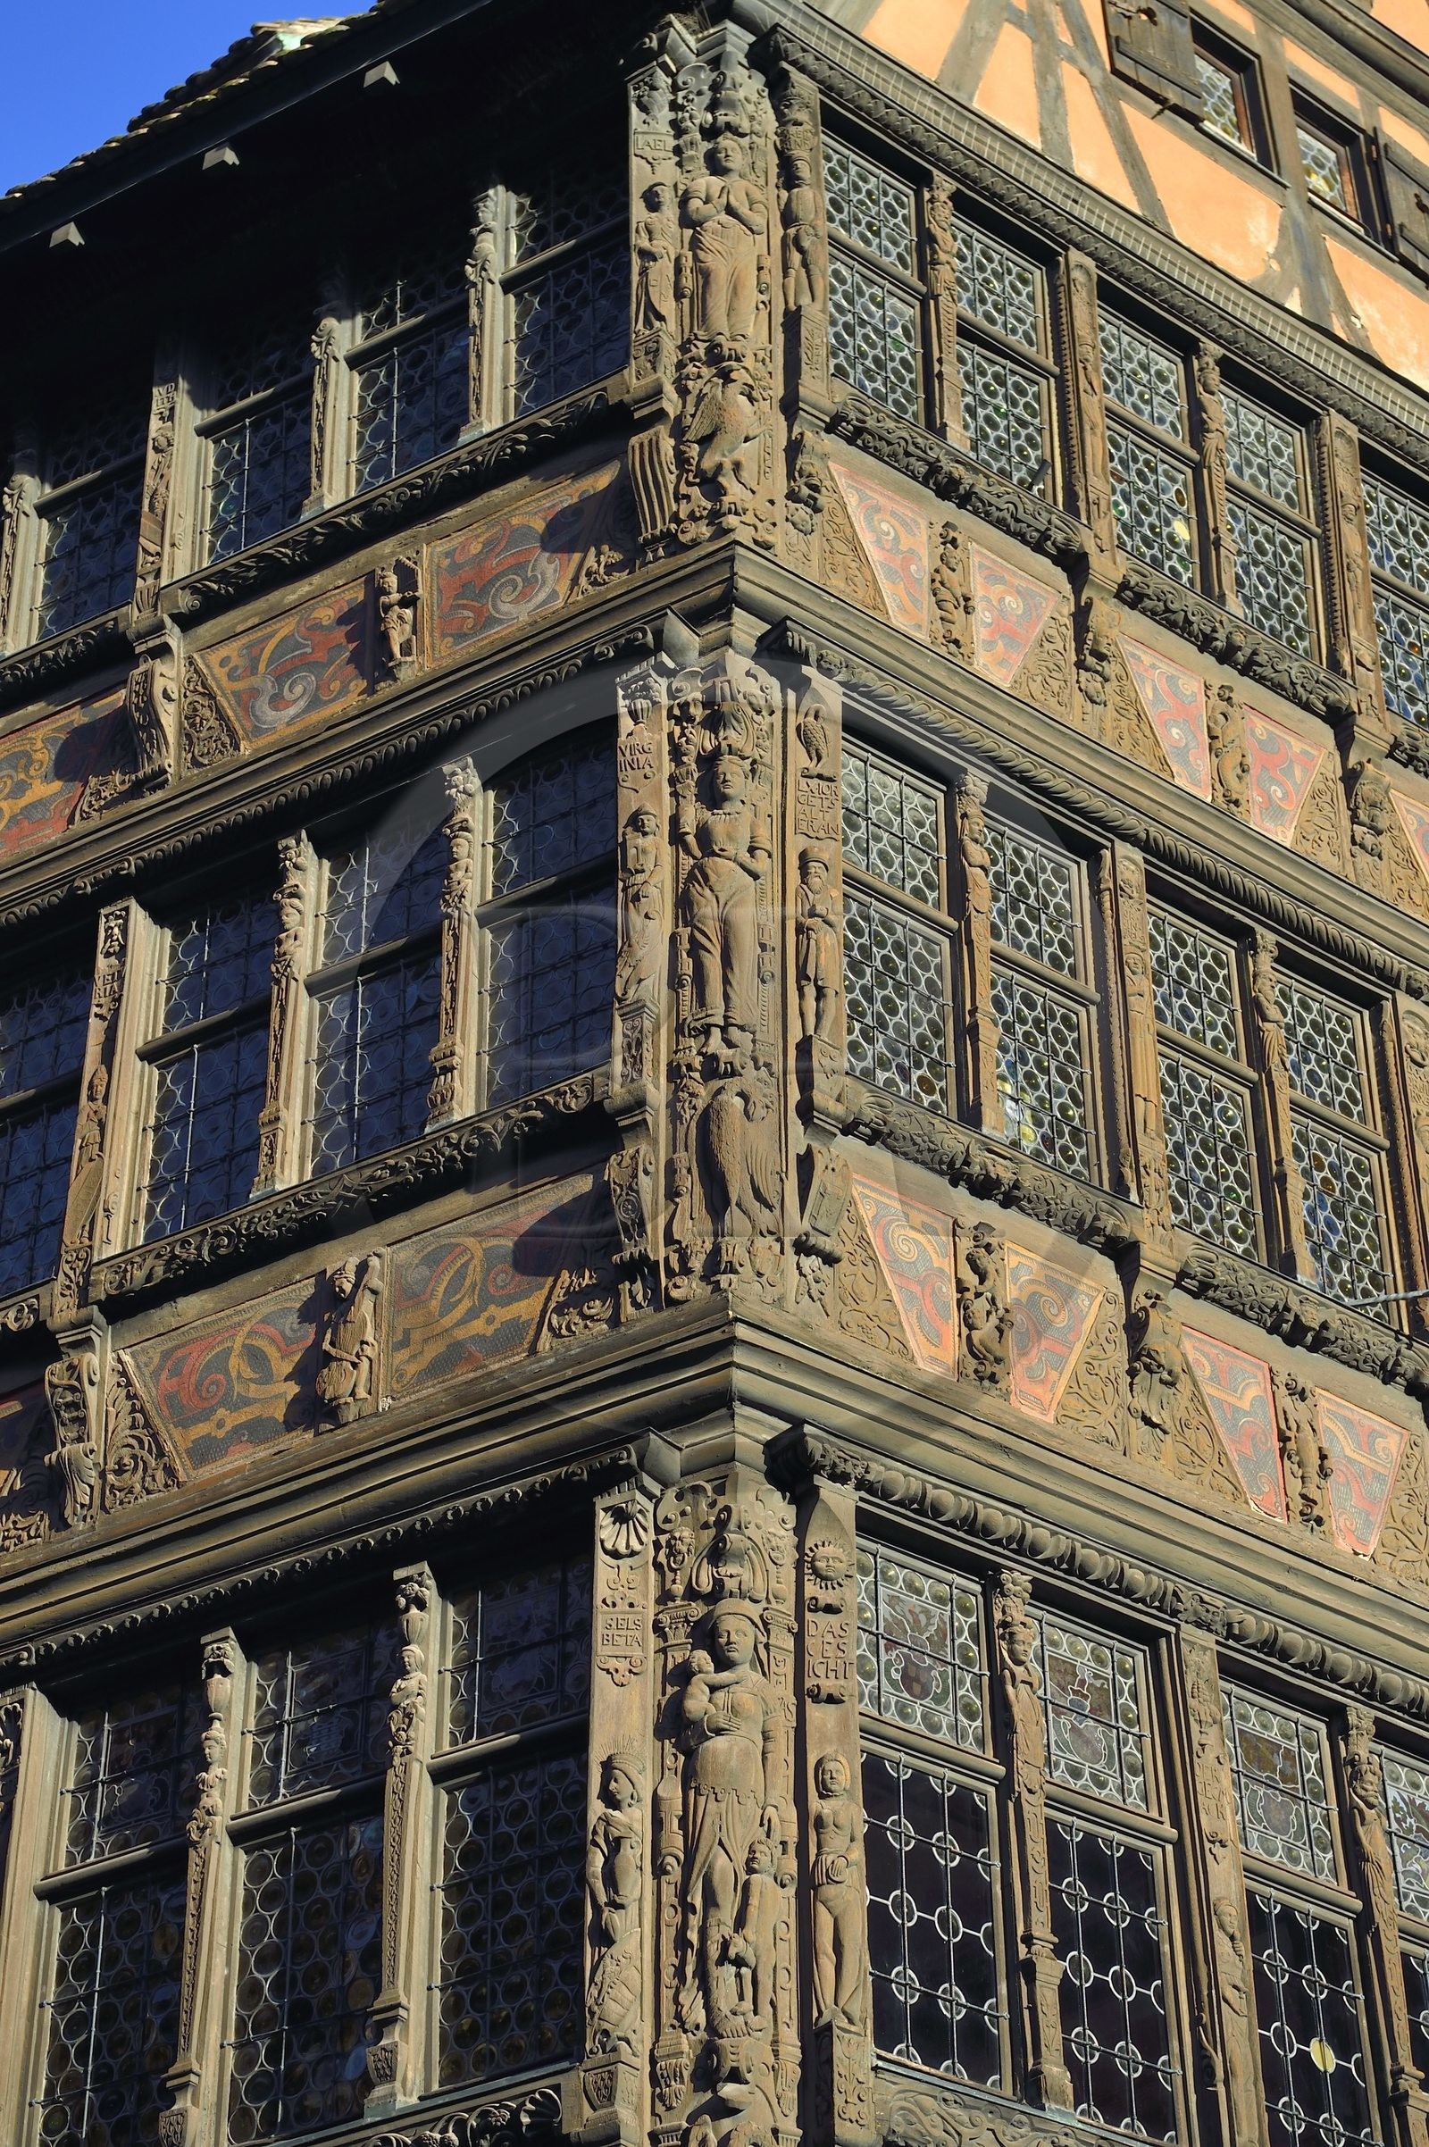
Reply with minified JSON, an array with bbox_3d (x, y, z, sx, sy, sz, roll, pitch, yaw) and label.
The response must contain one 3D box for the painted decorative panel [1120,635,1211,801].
[{"bbox_3d":[1.605,-1.266,14.884,0.415,0.580,0.050,25,-44,-30],"label":"painted decorative panel"}]

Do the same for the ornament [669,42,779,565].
[{"bbox_3d":[0.044,-2.823,15.036,0.381,2.678,0.240,1,-37,-3],"label":"ornament"}]

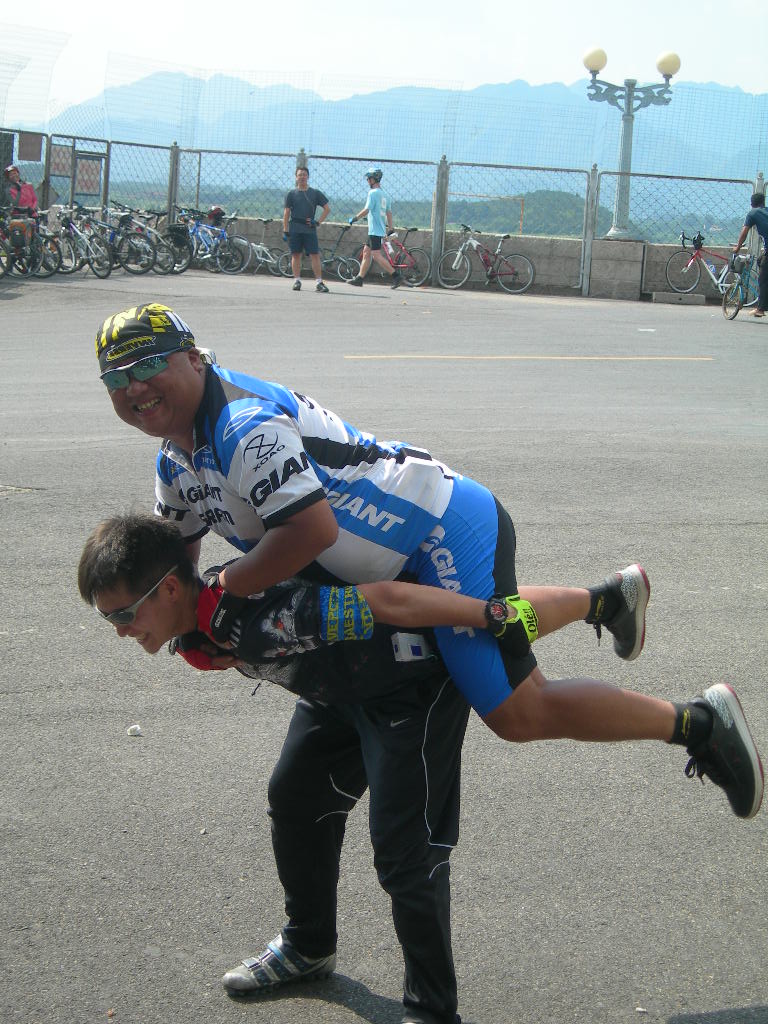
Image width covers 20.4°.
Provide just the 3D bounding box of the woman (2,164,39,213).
[{"bbox_3d":[-5.575,-4.490,32.519,0.500,1.554,0.340,0,9,-20],"label":"woman"}]

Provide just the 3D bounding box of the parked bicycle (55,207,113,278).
[{"bbox_3d":[-4.401,-4.025,31.720,0.580,1.020,1.680,-2,10,-32],"label":"parked bicycle"}]

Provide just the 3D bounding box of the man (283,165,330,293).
[{"bbox_3d":[-1.124,-4.195,31.584,0.660,1.790,0.360,3,9,-2],"label":"man"}]

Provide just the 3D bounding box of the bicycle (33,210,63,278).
[{"bbox_3d":[-5.109,-3.924,30.799,0.550,1.020,1.680,-4,11,-38],"label":"bicycle"}]

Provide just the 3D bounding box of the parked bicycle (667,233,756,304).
[{"bbox_3d":[5.222,-3.832,33.701,1.620,0.990,0.450,13,11,11],"label":"parked bicycle"}]

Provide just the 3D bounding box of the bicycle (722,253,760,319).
[{"bbox_3d":[5.243,-3.279,30.766,0.550,0.970,1.600,8,10,29],"label":"bicycle"}]

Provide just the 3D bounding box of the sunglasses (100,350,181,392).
[{"bbox_3d":[-0.433,-0.261,3.850,0.142,0.050,0.135,-17,-3,25],"label":"sunglasses"}]

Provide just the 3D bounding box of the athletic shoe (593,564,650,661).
[{"bbox_3d":[0.530,0.224,4.750,0.118,0.280,0.103,0,41,6],"label":"athletic shoe"}]

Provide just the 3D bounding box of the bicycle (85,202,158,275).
[{"bbox_3d":[-4.143,-4.280,33.459,0.580,1.020,1.680,-5,12,-42],"label":"bicycle"}]

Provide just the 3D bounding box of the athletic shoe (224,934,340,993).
[{"bbox_3d":[-0.211,0.919,4.443,0.270,0.115,0.100,-1,10,-26],"label":"athletic shoe"}]

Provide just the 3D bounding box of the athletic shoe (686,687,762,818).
[{"bbox_3d":[0.700,0.490,4.380,0.122,0.283,0.105,-16,-3,5],"label":"athletic shoe"}]

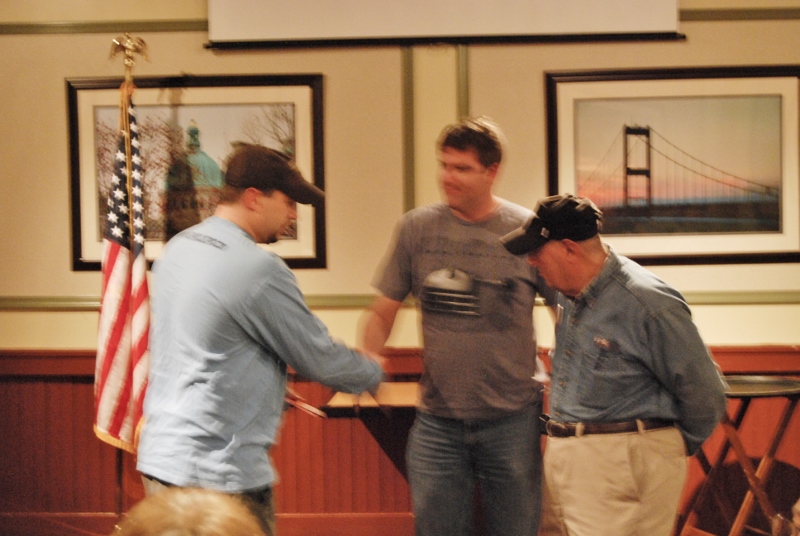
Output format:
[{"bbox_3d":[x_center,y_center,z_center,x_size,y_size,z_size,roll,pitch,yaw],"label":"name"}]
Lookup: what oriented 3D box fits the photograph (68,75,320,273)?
[{"bbox_3d":[-0.862,-0.402,6.530,1.090,0.820,0.040,-1,4,4],"label":"photograph"}]

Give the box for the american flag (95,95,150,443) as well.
[{"bbox_3d":[-1.121,0.010,6.250,0.240,1.460,0.180,1,4,4],"label":"american flag"}]

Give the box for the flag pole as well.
[{"bbox_3d":[-1.139,0.136,6.304,0.160,2.170,0.100,2,3,4],"label":"flag pole"}]

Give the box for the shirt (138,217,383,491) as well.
[{"bbox_3d":[-0.377,0.227,4.120,0.560,0.700,0.500,-3,4,-30],"label":"shirt"}]

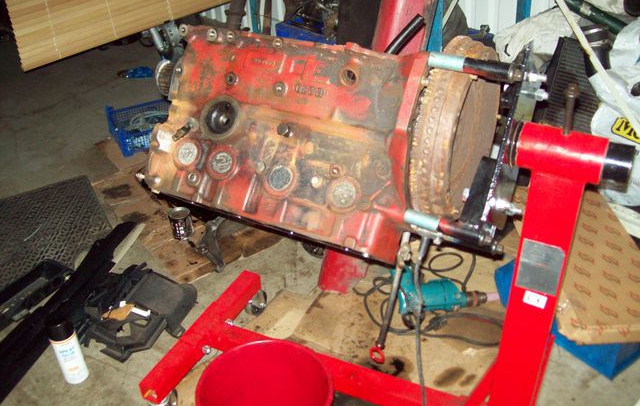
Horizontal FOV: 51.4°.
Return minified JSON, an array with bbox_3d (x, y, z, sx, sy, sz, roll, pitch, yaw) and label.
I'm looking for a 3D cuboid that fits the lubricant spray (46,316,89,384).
[{"bbox_3d":[-0.645,0.375,1.713,0.066,0.188,0.066,-16,34,-23],"label":"lubricant spray"}]

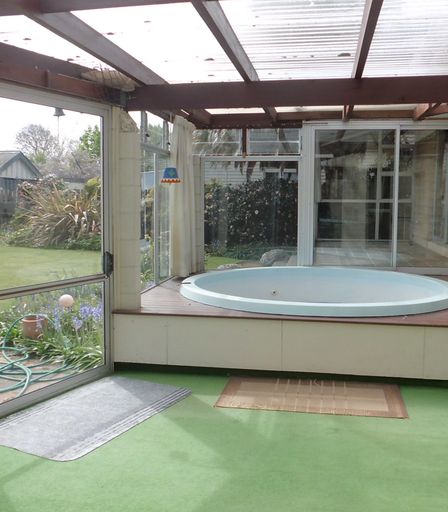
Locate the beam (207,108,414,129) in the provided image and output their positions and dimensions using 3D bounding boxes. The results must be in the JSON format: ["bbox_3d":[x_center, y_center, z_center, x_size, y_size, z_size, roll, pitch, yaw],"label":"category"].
[{"bbox_3d":[0.955,-1.555,6.287,2.353,0.172,0.080,1,6,10],"label":"beam"}]

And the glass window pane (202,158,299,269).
[{"bbox_3d":[0.304,-0.491,6.554,1.151,1.333,0.040,1,5,8],"label":"glass window pane"}]

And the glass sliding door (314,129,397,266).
[{"bbox_3d":[1.497,-0.650,6.337,0.936,1.608,0.060,1,6,10],"label":"glass sliding door"}]

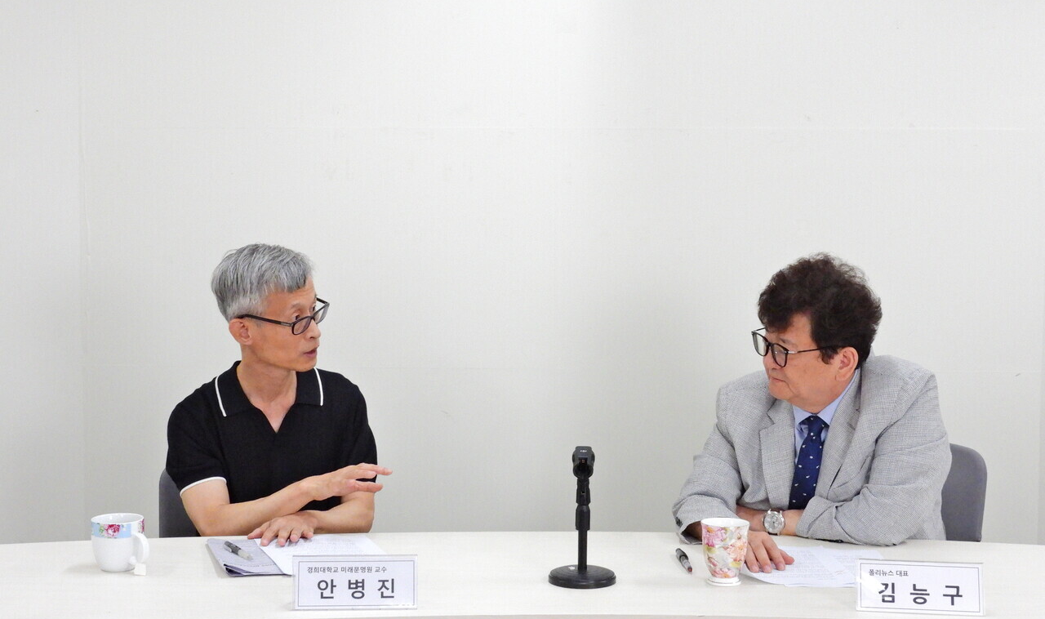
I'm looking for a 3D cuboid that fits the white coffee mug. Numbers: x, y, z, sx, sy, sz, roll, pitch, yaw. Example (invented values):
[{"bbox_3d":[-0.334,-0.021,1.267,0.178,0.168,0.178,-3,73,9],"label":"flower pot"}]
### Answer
[{"bbox_3d":[-0.710,0.416,2.670,0.095,0.091,0.122,-3,5,-45],"label":"white coffee mug"}]

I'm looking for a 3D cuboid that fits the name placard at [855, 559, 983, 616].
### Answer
[{"bbox_3d":[0.632,0.437,2.403,0.197,0.080,0.055,1,3,8],"label":"name placard"}]

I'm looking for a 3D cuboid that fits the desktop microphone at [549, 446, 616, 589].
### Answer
[{"bbox_3d":[0.103,0.349,2.590,0.117,0.236,0.117,0,3,0],"label":"desktop microphone"}]

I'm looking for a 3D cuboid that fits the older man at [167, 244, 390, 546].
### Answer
[{"bbox_3d":[-0.486,0.526,2.945,0.510,1.290,0.740,-1,3,-15],"label":"older man"}]

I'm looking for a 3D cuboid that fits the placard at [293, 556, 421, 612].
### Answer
[{"bbox_3d":[-0.266,0.435,2.423,0.195,0.082,0.055,0,3,-2],"label":"placard"}]

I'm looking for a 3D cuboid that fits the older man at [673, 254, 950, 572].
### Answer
[{"bbox_3d":[0.599,0.541,2.886,0.580,1.280,0.780,1,3,19],"label":"older man"}]

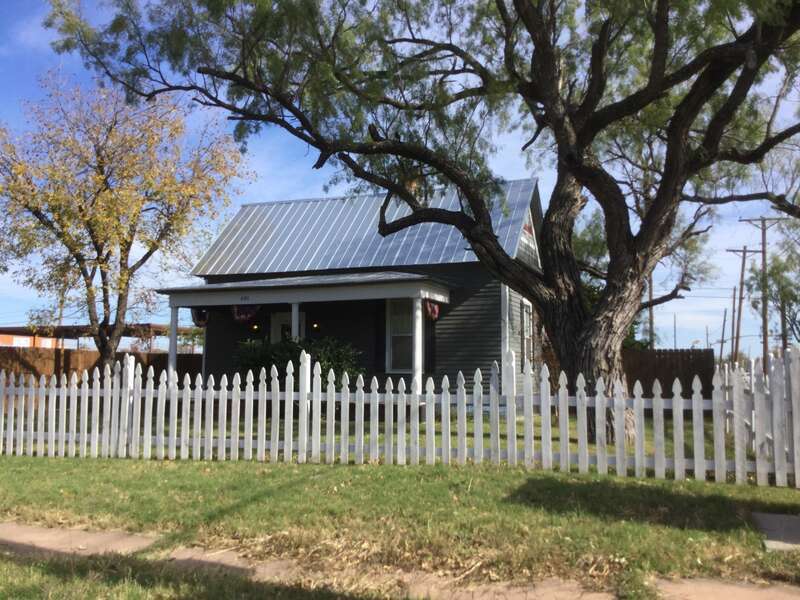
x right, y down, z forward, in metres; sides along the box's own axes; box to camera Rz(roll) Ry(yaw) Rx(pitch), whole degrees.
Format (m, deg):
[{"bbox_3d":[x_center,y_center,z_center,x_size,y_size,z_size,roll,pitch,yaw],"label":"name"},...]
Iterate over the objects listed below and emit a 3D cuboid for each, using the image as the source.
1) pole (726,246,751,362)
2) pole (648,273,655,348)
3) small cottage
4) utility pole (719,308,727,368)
[{"bbox_3d":[22.831,0.922,48.140,2.400,9.186,0.350,5,-5,24],"label":"pole"},{"bbox_3d":[14.228,0.415,40.653,0.280,8.812,0.280,-2,-5,24],"label":"pole"},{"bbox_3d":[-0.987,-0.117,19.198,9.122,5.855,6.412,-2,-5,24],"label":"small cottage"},{"bbox_3d":[38.240,4.779,84.706,0.300,7.501,0.300,5,-5,24],"label":"utility pole"}]

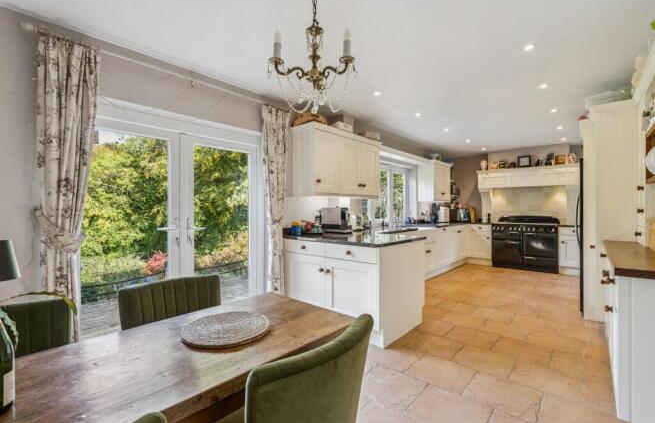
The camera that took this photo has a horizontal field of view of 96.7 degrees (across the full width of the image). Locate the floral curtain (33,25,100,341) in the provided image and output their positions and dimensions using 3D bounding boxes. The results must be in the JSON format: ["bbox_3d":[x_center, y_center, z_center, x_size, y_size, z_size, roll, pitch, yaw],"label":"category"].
[{"bbox_3d":[-1.737,0.040,1.972,0.140,2.330,0.325,0,0,42],"label":"floral curtain"}]

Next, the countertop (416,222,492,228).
[{"bbox_3d":[2.631,0.294,6.107,1.160,0.035,2.600,0,0,42],"label":"countertop"}]

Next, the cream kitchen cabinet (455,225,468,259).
[{"bbox_3d":[2.629,0.697,6.435,0.620,0.805,0.780,0,0,42],"label":"cream kitchen cabinet"}]

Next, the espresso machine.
[{"bbox_3d":[0.140,0.129,3.832,0.410,0.343,0.210,0,0,37],"label":"espresso machine"}]

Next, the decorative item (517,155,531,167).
[{"bbox_3d":[4.073,-1.024,6.009,0.225,0.240,0.060,0,0,42],"label":"decorative item"}]

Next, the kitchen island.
[{"bbox_3d":[0.278,0.768,3.332,1.325,0.900,0.940,0,0,42],"label":"kitchen island"}]

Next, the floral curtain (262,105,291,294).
[{"bbox_3d":[-0.568,0.022,3.291,0.140,2.340,0.360,0,0,42],"label":"floral curtain"}]

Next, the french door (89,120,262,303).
[{"bbox_3d":[-1.324,0.189,2.620,0.090,2.080,1.810,0,0,42],"label":"french door"}]

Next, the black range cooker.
[{"bbox_3d":[4.133,0.645,6.079,1.095,1.080,0.600,0,0,42],"label":"black range cooker"}]

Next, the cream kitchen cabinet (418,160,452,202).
[{"bbox_3d":[2.373,-0.637,6.424,0.350,0.865,1.000,0,0,42],"label":"cream kitchen cabinet"}]

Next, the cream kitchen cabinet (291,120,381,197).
[{"bbox_3d":[0.153,-0.600,3.921,0.390,0.840,1.310,0,0,42],"label":"cream kitchen cabinet"}]

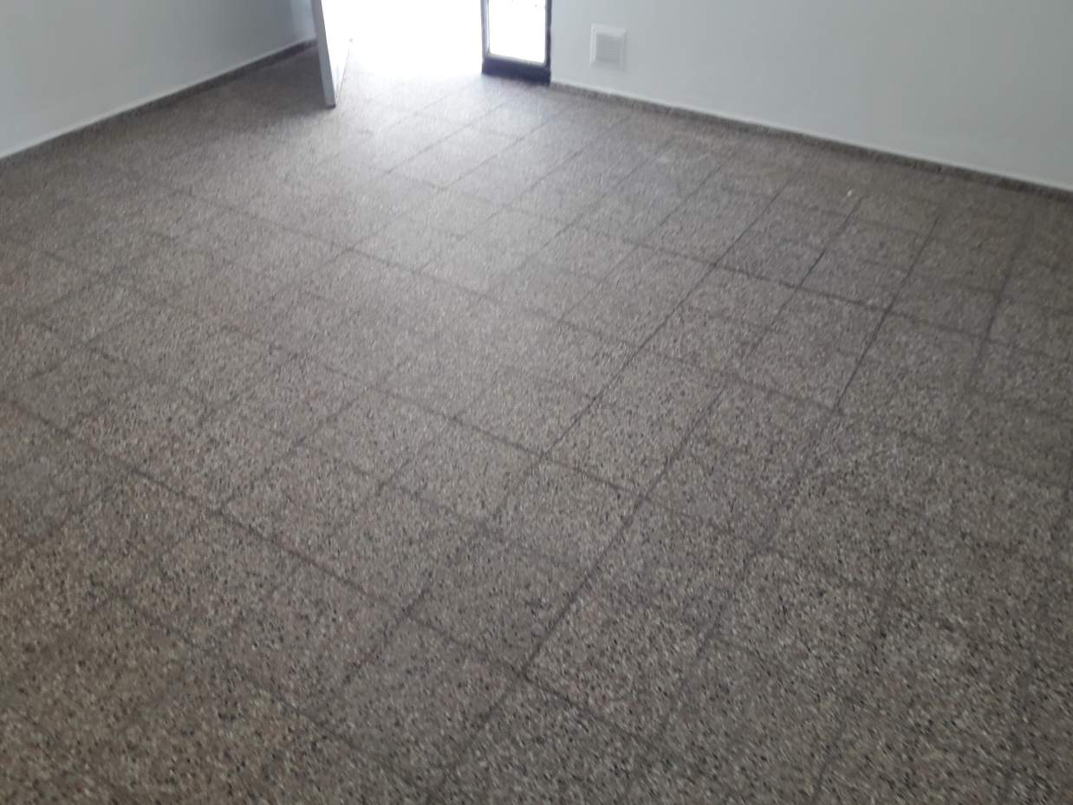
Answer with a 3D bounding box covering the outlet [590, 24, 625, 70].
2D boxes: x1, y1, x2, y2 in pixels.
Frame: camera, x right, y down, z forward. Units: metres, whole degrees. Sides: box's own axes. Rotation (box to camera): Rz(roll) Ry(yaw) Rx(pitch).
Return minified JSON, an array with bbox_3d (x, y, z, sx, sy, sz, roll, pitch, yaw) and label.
[{"bbox_3d":[0.346,-1.735,4.254,0.188,0.190,0.022,21,43,24],"label":"outlet"}]

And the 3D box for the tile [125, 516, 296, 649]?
[{"bbox_3d":[-0.747,0.409,2.016,0.298,0.020,0.298,21,43,24],"label":"tile"}]

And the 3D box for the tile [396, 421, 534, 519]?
[{"bbox_3d":[-0.180,0.184,2.296,0.298,0.020,0.298,21,43,24],"label":"tile"}]

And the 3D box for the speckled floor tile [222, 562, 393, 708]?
[{"bbox_3d":[-0.490,0.505,1.894,0.298,0.020,0.298,21,43,24],"label":"speckled floor tile"}]

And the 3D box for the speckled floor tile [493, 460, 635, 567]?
[{"bbox_3d":[0.073,0.276,2.195,0.295,0.020,0.295,21,43,24],"label":"speckled floor tile"}]

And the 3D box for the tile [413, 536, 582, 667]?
[{"bbox_3d":[-0.084,0.447,1.983,0.295,0.020,0.295,21,43,24],"label":"tile"}]

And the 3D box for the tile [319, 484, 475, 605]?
[{"bbox_3d":[-0.333,0.345,2.112,0.295,0.020,0.295,21,43,24],"label":"tile"}]

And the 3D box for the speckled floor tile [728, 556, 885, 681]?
[{"bbox_3d":[0.591,0.474,1.931,0.298,0.020,0.298,21,43,24],"label":"speckled floor tile"}]

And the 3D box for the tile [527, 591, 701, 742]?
[{"bbox_3d":[0.179,0.538,1.852,0.298,0.020,0.298,21,43,24],"label":"tile"}]

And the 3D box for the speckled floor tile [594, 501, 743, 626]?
[{"bbox_3d":[0.334,0.377,2.053,0.298,0.020,0.298,21,43,24],"label":"speckled floor tile"}]

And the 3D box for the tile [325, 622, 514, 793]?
[{"bbox_3d":[-0.240,0.609,1.782,0.295,0.020,0.295,21,43,24],"label":"tile"}]

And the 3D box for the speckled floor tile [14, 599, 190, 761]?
[{"bbox_3d":[-0.902,0.569,1.815,0.298,0.020,0.298,21,43,24],"label":"speckled floor tile"}]

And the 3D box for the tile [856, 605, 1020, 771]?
[{"bbox_3d":[0.842,0.579,1.813,0.295,0.020,0.295,21,43,24],"label":"tile"}]

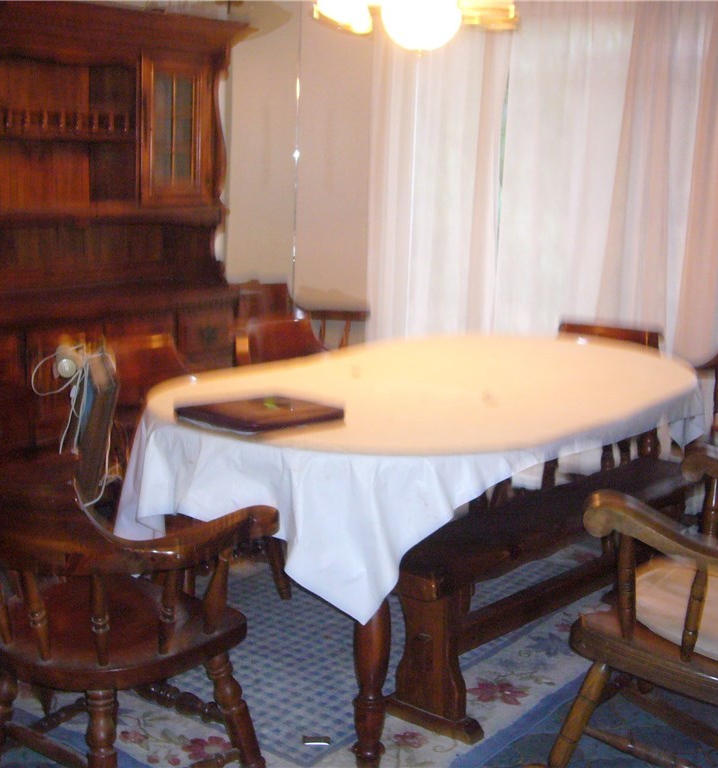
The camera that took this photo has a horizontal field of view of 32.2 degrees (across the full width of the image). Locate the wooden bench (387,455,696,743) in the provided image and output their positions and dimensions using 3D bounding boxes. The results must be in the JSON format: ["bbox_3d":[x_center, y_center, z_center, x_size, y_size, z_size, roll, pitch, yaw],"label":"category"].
[{"bbox_3d":[0.529,0.558,3.434,0.286,0.440,1.470,10,14,39],"label":"wooden bench"}]

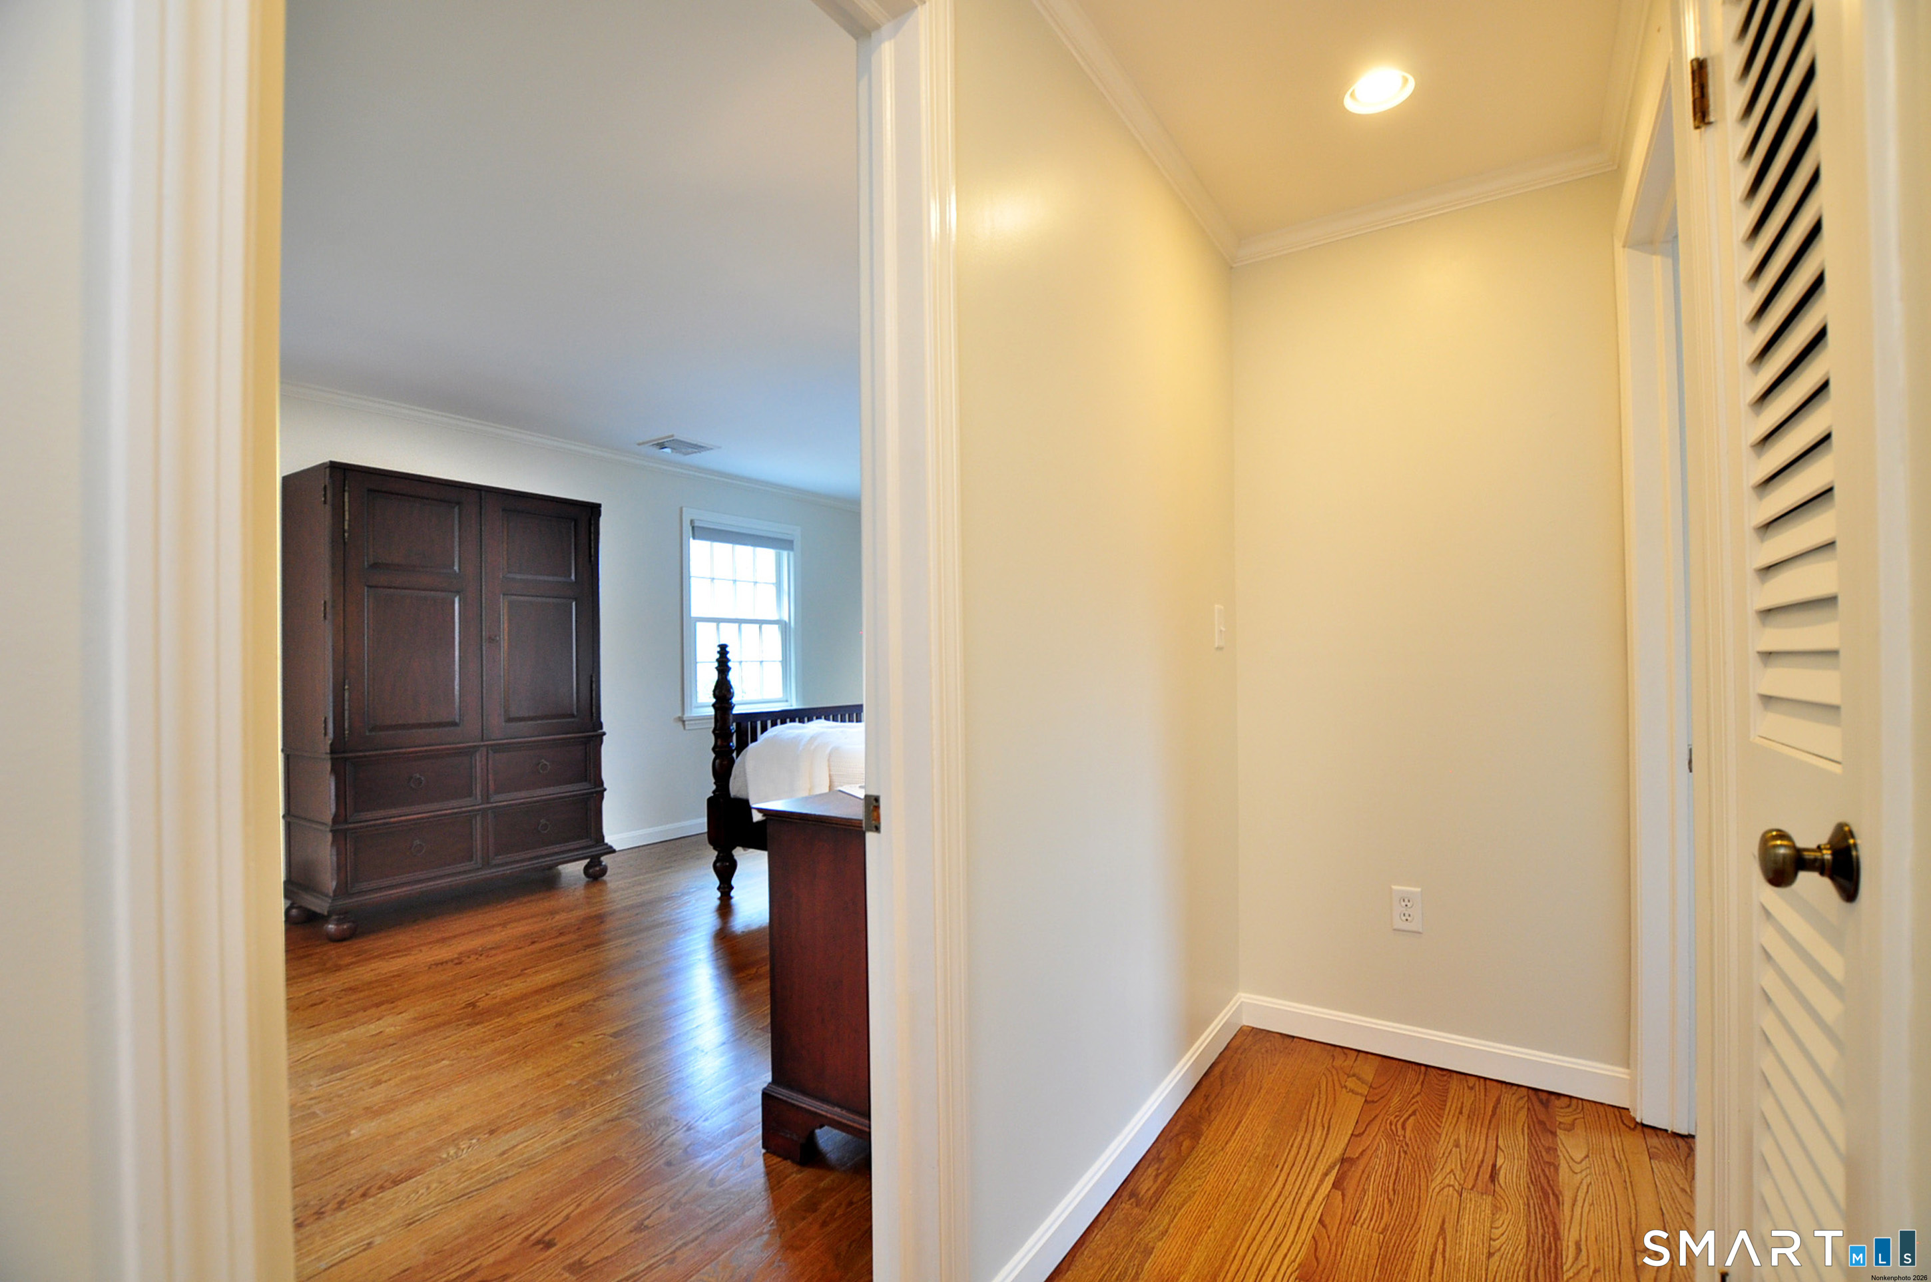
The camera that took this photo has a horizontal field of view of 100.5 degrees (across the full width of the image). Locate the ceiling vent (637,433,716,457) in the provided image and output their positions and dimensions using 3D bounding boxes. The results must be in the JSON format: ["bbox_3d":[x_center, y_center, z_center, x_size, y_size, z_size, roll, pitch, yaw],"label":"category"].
[{"bbox_3d":[-1.607,-1.093,4.533,0.340,0.020,0.325,-1,-1,35],"label":"ceiling vent"}]

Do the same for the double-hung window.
[{"bbox_3d":[-1.483,-0.181,5.381,0.100,1.270,0.965,-1,-1,35],"label":"double-hung window"}]

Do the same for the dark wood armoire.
[{"bbox_3d":[-2.298,0.255,3.683,0.520,1.865,1.175,-1,-1,35],"label":"dark wood armoire"}]

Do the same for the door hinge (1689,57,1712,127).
[{"bbox_3d":[0.940,-0.703,1.030,0.016,0.090,0.030,-1,-1,35],"label":"door hinge"}]

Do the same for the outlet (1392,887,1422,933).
[{"bbox_3d":[1.176,0.717,2.140,0.071,0.115,0.008,-1,-1,31],"label":"outlet"}]

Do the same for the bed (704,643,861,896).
[{"bbox_3d":[0.210,0.566,3.741,2.200,1.200,1.670,-1,-1,35],"label":"bed"}]

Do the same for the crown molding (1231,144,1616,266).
[{"bbox_3d":[1.175,-1.156,2.152,0.900,0.060,0.037,-1,-1,31],"label":"crown molding"}]

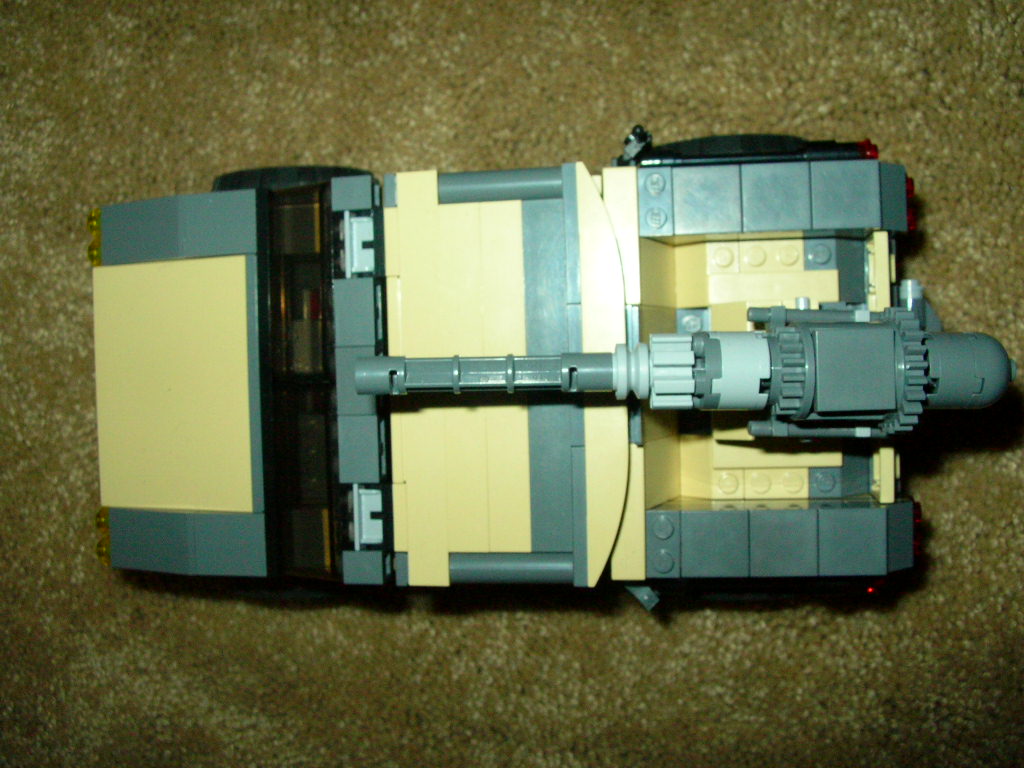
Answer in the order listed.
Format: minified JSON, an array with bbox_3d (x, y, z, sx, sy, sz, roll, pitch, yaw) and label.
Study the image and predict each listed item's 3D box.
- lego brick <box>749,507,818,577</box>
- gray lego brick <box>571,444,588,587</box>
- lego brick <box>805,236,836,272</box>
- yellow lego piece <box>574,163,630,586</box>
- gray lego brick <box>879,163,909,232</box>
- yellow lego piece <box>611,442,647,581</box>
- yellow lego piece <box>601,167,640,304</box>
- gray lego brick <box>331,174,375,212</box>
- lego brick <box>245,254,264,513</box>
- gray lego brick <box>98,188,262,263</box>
[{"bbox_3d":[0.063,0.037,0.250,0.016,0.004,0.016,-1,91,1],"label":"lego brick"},{"bbox_3d":[0.015,0.030,0.246,0.003,0.007,0.032,-1,91,1],"label":"gray lego brick"},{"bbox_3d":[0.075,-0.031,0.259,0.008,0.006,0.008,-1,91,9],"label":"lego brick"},{"bbox_3d":[0.022,-0.002,0.243,0.011,0.007,0.096,-1,91,10],"label":"yellow lego piece"},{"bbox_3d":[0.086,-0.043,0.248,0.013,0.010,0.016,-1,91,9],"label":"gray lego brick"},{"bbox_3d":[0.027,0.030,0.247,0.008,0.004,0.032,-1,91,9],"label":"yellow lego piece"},{"bbox_3d":[0.026,-0.034,0.249,0.008,0.005,0.032,-1,91,2],"label":"yellow lego piece"},{"bbox_3d":[-0.037,-0.044,0.251,0.010,0.008,0.008,-1,91,9],"label":"gray lego brick"},{"bbox_3d":[-0.063,0.000,0.264,0.003,0.008,0.064,-1,91,9],"label":"lego brick"},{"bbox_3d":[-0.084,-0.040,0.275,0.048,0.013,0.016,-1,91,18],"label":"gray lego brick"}]

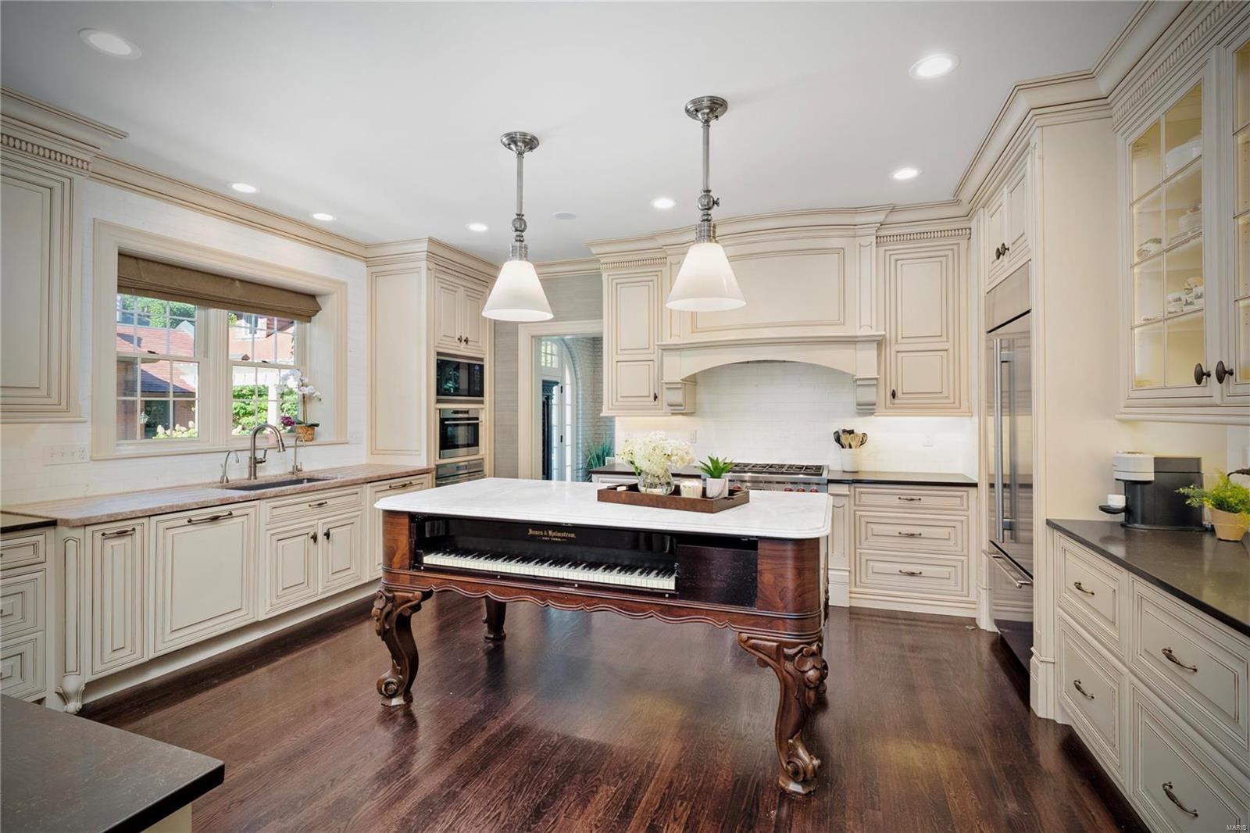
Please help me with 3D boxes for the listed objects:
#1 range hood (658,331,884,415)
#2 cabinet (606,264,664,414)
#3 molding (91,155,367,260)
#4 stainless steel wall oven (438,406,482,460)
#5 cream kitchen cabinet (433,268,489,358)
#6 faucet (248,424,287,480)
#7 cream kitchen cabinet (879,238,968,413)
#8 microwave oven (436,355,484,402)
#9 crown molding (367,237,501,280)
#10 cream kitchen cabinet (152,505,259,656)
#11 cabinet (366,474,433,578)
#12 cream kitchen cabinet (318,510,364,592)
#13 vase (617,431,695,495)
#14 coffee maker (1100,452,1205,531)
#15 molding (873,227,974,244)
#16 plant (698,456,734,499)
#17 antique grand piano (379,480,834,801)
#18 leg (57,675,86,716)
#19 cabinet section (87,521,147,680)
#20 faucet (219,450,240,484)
[{"bbox_3d":[1.195,-0.321,4.700,1.780,0.600,0.550,0,0,21],"label":"range hood"},{"bbox_3d":[0.139,-0.665,5.090,0.590,1.310,0.330,0,0,21],"label":"cabinet"},{"bbox_3d":[-2.757,-1.459,4.120,0.115,0.132,2.080,0,0,21],"label":"molding"},{"bbox_3d":[-1.845,0.168,5.487,0.550,0.465,0.615,0,0,21],"label":"stainless steel wall oven"},{"bbox_3d":[-1.876,-0.975,5.539,0.620,0.710,0.820,0,0,21],"label":"cream kitchen cabinet"},{"bbox_3d":[-2.619,0.260,4.041,0.260,0.406,0.120,0,0,21],"label":"faucet"},{"bbox_3d":[2.266,-0.656,4.285,0.612,1.280,0.330,0,0,21],"label":"cream kitchen cabinet"},{"bbox_3d":[-1.781,-0.350,5.457,0.430,0.455,0.748,0,0,20],"label":"microwave oven"},{"bbox_3d":[-1.875,-1.451,5.404,0.855,0.180,1.095,0,0,21],"label":"crown molding"},{"bbox_3d":[-2.700,0.907,3.347,0.600,0.755,0.600,0,0,21],"label":"cream kitchen cabinet"},{"bbox_3d":[-2.135,0.895,4.721,0.600,0.790,0.695,0,0,21],"label":"cabinet"},{"bbox_3d":[-2.354,0.971,4.199,0.570,0.600,0.400,0,0,21],"label":"cream kitchen cabinet"},{"bbox_3d":[0.152,0.234,2.746,0.390,0.328,0.340,0,0,21],"label":"vase"},{"bbox_3d":[2.245,0.314,2.386,0.345,0.313,0.140,0,0,13],"label":"coffee maker"},{"bbox_3d":[2.203,-1.330,4.111,0.622,0.080,0.070,0,0,21],"label":"molding"},{"bbox_3d":[0.438,0.290,2.638,0.170,0.215,0.170,0,0,21],"label":"plant"},{"bbox_3d":[-0.074,0.892,2.779,2.090,0.960,1.070,0,0,21],"label":"antique grand piano"},{"bbox_3d":[-2.632,1.311,2.648,0.105,0.180,0.085,0,0,-24],"label":"leg"},{"bbox_3d":[-2.798,0.891,2.863,0.616,0.752,0.265,0,0,21],"label":"cabinet section"},{"bbox_3d":[-2.720,0.352,3.829,0.160,0.226,0.060,0,0,21],"label":"faucet"}]

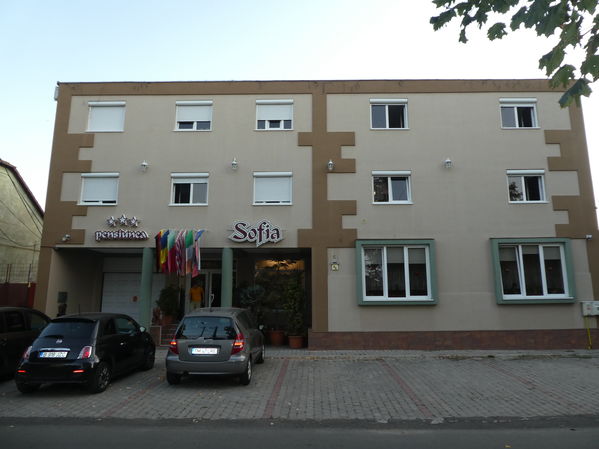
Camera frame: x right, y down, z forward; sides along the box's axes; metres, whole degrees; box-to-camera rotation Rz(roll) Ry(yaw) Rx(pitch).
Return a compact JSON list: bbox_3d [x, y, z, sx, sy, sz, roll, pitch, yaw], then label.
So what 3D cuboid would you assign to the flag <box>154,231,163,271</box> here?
[{"bbox_3d":[-4.625,0.914,13.843,0.265,1.356,0.350,0,-10,1],"label":"flag"}]

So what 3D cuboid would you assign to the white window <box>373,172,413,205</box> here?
[{"bbox_3d":[3.257,-1.281,14.649,1.400,1.215,0.150,0,-10,1],"label":"white window"}]

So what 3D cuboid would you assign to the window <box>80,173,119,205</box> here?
[{"bbox_3d":[-6.905,-1.199,14.408,1.341,1.144,0.180,0,-10,0],"label":"window"}]

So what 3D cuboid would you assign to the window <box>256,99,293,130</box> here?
[{"bbox_3d":[-0.883,-3.859,14.835,1.341,1.156,0.180,0,-10,0],"label":"window"}]

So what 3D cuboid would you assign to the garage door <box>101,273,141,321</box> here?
[{"bbox_3d":[-6.728,3.180,16.879,2.551,2.400,0.100,0,-10,1],"label":"garage door"}]

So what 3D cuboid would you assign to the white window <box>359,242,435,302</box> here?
[{"bbox_3d":[3.290,1.646,14.077,2.367,1.928,0.170,0,-10,1],"label":"white window"}]

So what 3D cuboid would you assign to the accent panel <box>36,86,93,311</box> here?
[{"bbox_3d":[-7.979,-0.953,14.372,1.414,8.337,0.120,0,-10,0],"label":"accent panel"}]

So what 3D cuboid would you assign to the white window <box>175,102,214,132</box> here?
[{"bbox_3d":[-3.859,-3.936,15.221,1.373,1.180,0.150,0,-10,1],"label":"white window"}]

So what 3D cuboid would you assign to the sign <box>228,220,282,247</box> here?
[{"bbox_3d":[-1.474,0.313,14.283,1.891,0.959,0.140,0,-10,1],"label":"sign"}]

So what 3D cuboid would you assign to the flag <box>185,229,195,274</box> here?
[{"bbox_3d":[-3.605,0.942,13.825,0.306,1.460,0.350,0,-10,1],"label":"flag"}]

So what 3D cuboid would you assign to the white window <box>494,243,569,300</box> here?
[{"bbox_3d":[8.237,1.675,14.586,2.345,1.940,0.140,0,-9,0],"label":"white window"}]

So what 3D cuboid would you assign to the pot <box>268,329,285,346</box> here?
[{"bbox_3d":[-0.849,4.215,15.487,0.578,0.581,0.560,0,-9,0],"label":"pot"}]

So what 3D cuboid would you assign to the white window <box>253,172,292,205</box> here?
[{"bbox_3d":[-0.958,-1.266,15.055,1.423,1.222,0.200,0,-9,0],"label":"white window"}]

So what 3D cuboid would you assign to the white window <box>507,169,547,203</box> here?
[{"bbox_3d":[7.822,-1.274,14.325,1.341,1.167,0.180,0,-10,0],"label":"white window"}]

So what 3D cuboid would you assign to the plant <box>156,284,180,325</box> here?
[{"bbox_3d":[-5.028,3.102,15.996,0.965,1.526,0.900,0,-9,0],"label":"plant"}]

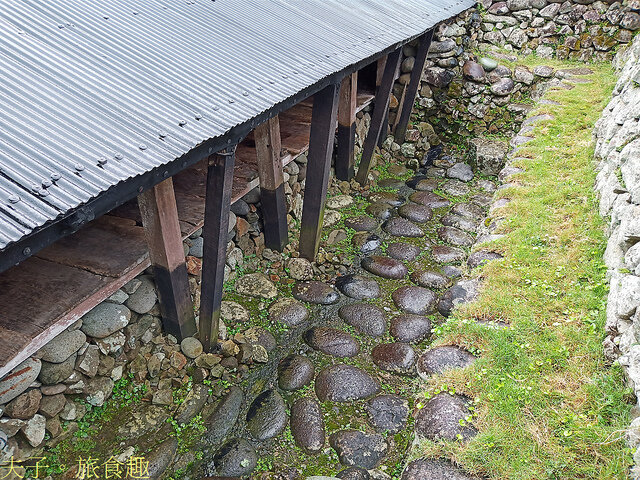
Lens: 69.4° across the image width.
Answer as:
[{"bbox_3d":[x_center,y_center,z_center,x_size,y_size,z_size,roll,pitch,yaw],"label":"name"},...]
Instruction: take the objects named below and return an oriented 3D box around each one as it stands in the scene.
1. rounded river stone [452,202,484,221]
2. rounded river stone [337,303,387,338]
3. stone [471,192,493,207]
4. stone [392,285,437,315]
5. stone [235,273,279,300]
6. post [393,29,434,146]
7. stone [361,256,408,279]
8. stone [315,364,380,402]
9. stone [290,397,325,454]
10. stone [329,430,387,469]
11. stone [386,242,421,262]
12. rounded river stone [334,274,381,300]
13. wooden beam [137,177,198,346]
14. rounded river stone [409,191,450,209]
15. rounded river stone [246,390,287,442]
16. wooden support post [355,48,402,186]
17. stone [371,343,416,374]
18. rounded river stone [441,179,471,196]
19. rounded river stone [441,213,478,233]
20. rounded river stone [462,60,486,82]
[{"bbox_3d":[1.187,-0.237,3.676,0.240,0.103,0.170,16,34,26],"label":"rounded river stone"},{"bbox_3d":[0.261,0.450,2.661,0.291,0.138,0.184,23,39,32],"label":"rounded river stone"},{"bbox_3d":[1.344,-0.334,3.842,0.154,0.079,0.163,23,37,33],"label":"stone"},{"bbox_3d":[0.549,0.347,2.676,0.251,0.116,0.215,6,31,11],"label":"stone"},{"bbox_3d":[-0.386,0.277,2.776,0.277,0.115,0.184,17,34,27],"label":"stone"},{"bbox_3d":[0.851,-1.360,4.266,0.090,1.072,0.062,23,38,17],"label":"post"},{"bbox_3d":[0.540,0.235,3.857,0.404,0.148,0.217,15,35,22],"label":"stone"},{"bbox_3d":[0.115,0.664,2.134,0.284,0.121,0.200,2,30,4],"label":"stone"},{"bbox_3d":[-0.050,0.824,2.082,0.141,0.113,0.280,-7,34,-11],"label":"stone"},{"bbox_3d":[0.169,0.887,1.983,0.240,0.124,0.155,4,33,6],"label":"stone"},{"bbox_3d":[0.734,0.111,4.054,0.299,0.150,0.248,5,32,8],"label":"stone"},{"bbox_3d":[0.246,0.295,2.902,0.271,0.133,0.177,15,36,22],"label":"rounded river stone"},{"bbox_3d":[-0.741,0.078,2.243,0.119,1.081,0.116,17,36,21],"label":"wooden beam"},{"bbox_3d":[1.161,-0.417,4.897,0.444,0.179,0.272,16,36,24],"label":"rounded river stone"},{"bbox_3d":[-0.300,0.993,2.644,0.224,0.145,0.341,6,33,10],"label":"rounded river stone"},{"bbox_3d":[0.478,-0.969,3.839,0.100,1.220,0.100,23,36,16],"label":"wooden support post"},{"bbox_3d":[0.481,0.766,3.007,0.290,0.144,0.237,-2,32,-4],"label":"stone"},{"bbox_3d":[1.510,-0.575,5.150,0.330,0.183,0.313,21,38,30],"label":"rounded river stone"},{"bbox_3d":[1.355,-0.171,4.506,0.222,0.151,0.405,-27,41,-36],"label":"rounded river stone"},{"bbox_3d":[1.970,-2.150,5.900,0.300,0.250,0.240,16,35,23],"label":"rounded river stone"}]

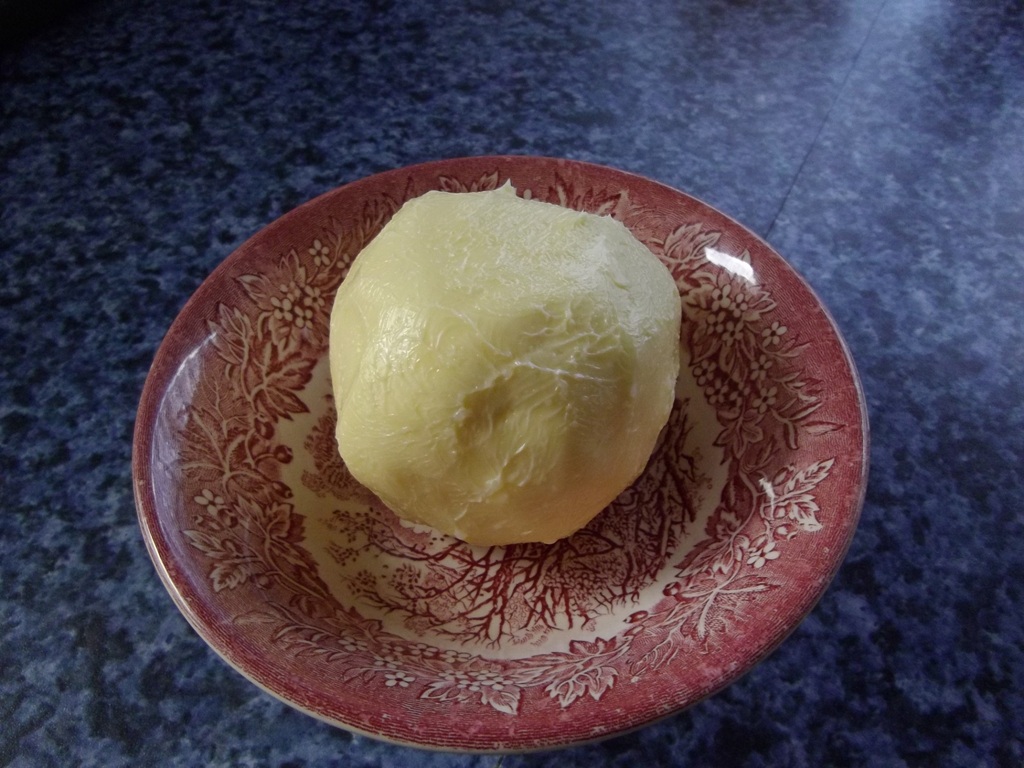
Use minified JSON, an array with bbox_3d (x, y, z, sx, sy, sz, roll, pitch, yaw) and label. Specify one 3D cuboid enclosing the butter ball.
[{"bbox_3d":[-0.002,-0.004,0.194,0.084,0.080,0.085,0,52,0],"label":"butter ball"}]

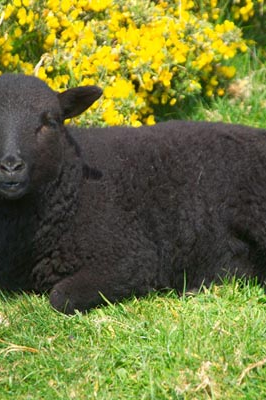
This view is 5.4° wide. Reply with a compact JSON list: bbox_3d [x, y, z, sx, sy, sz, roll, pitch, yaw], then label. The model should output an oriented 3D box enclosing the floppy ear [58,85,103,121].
[{"bbox_3d":[-0.081,-0.149,4.380,0.072,0.051,0.032,-2,14,-10],"label":"floppy ear"}]

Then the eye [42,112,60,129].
[{"bbox_3d":[-0.126,-0.122,4.340,0.026,0.024,0.014,-12,18,-41],"label":"eye"}]

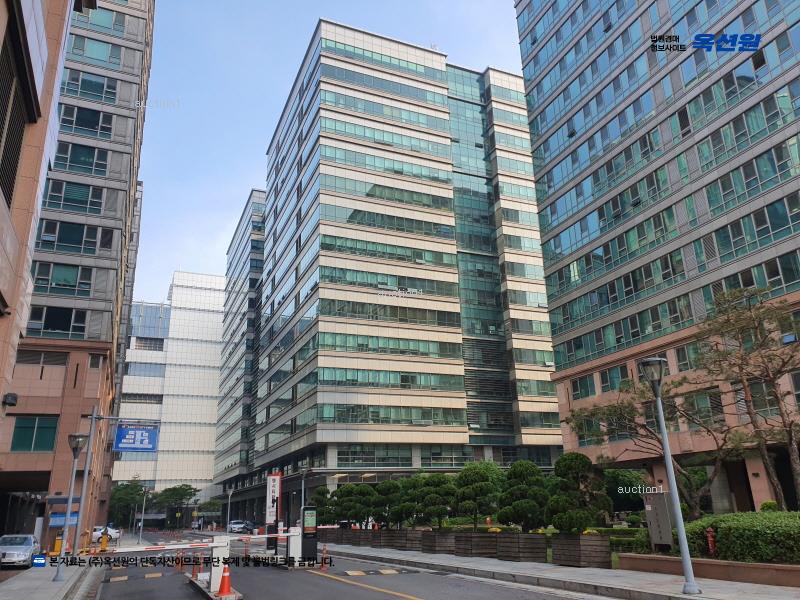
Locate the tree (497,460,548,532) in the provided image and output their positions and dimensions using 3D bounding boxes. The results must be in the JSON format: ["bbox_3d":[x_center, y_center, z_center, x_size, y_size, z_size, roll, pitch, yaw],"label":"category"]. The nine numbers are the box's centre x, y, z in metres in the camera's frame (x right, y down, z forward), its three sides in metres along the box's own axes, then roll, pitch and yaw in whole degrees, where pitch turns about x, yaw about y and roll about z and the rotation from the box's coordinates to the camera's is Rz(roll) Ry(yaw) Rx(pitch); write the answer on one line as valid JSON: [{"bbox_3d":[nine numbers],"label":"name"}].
[{"bbox_3d":[4.167,6.657,20.359,1.730,2.320,1.730,6,-21,-23],"label":"tree"}]

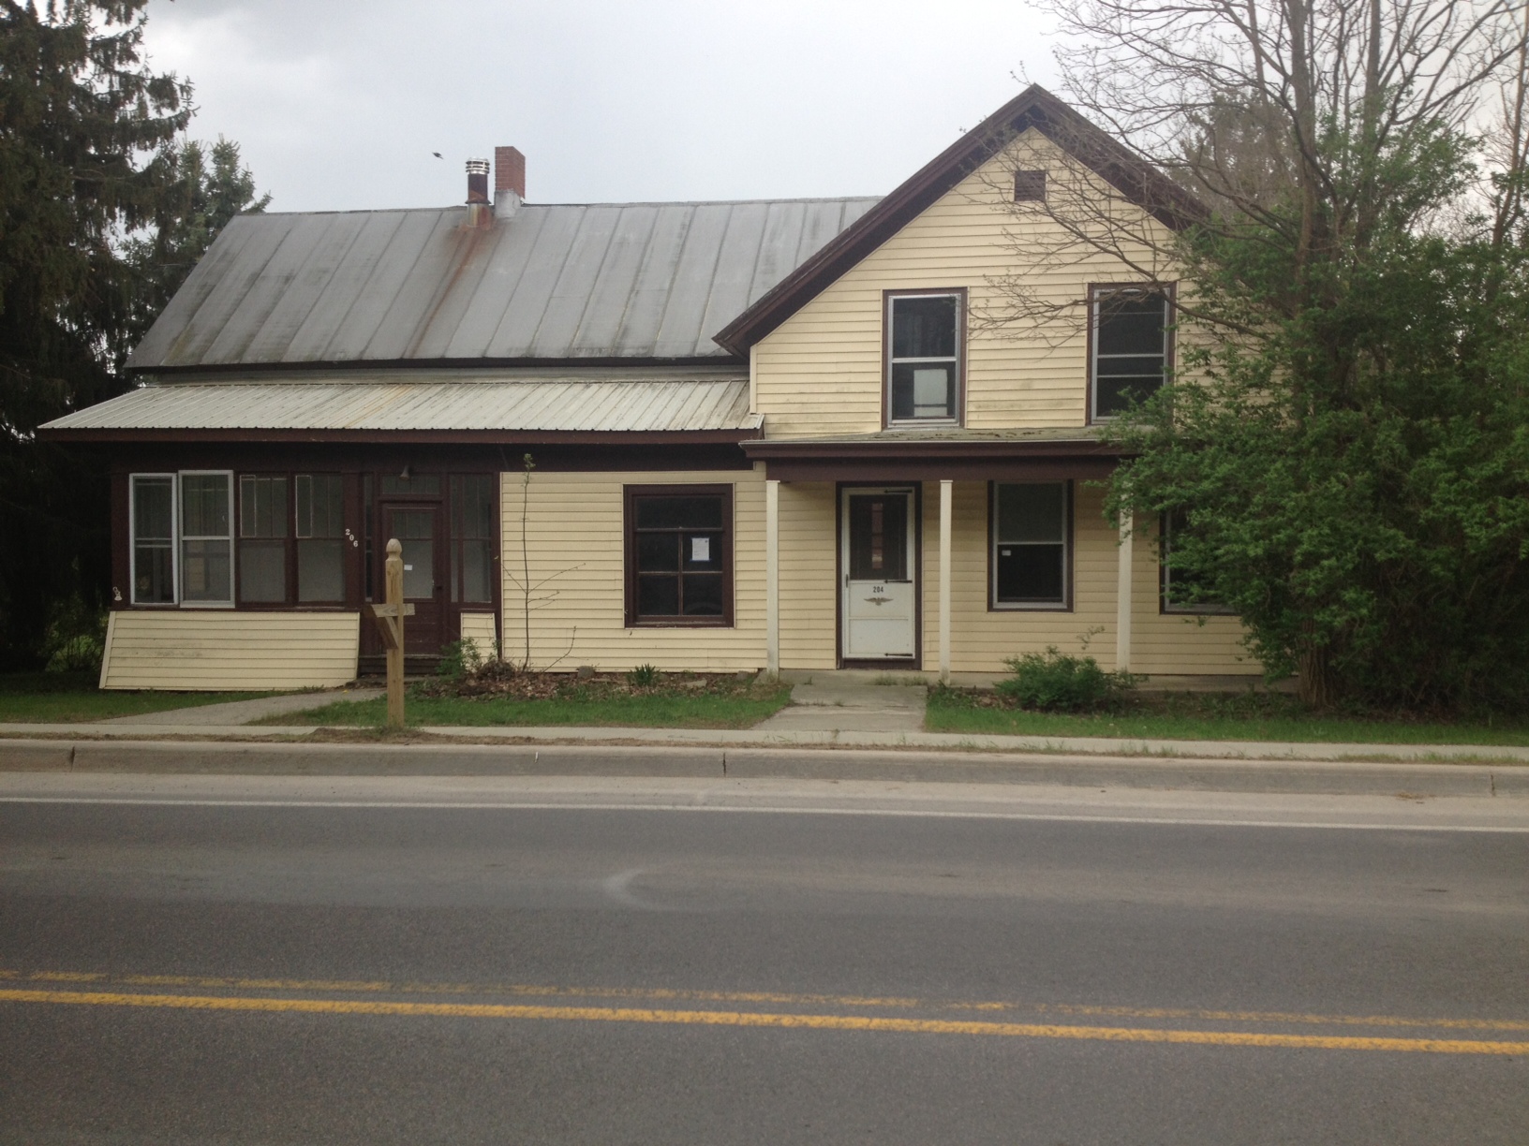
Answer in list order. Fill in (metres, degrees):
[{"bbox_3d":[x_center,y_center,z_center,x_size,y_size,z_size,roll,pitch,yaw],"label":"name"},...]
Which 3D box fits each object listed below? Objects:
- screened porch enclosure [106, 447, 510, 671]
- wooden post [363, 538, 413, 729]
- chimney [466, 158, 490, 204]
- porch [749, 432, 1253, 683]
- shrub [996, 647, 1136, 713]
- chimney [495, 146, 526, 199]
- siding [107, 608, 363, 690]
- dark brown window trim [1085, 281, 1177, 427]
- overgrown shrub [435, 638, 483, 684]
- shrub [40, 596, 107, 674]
[{"bbox_3d":[-5.610,-0.194,20.031,5.047,2.724,1.930,0,2,7],"label":"screened porch enclosure"},{"bbox_3d":[-2.563,0.420,10.650,0.095,1.320,0.800,0,2,7],"label":"wooden post"},{"bbox_3d":[-4.358,-5.965,23.500,0.360,0.670,0.360,0,2,7],"label":"chimney"},{"bbox_3d":[2.718,-0.231,17.279,5.811,2.887,1.600,0,2,7],"label":"porch"},{"bbox_3d":[2.934,1.038,15.100,1.300,0.620,1.000,0,2,7],"label":"shrub"},{"bbox_3d":[-3.916,-6.183,23.850,0.300,0.700,0.620,0,2,7],"label":"chimney"},{"bbox_3d":[-6.633,0.970,19.172,3.249,0.984,0.320,0,2,7],"label":"siding"},{"bbox_3d":[4.225,-2.519,17.820,1.014,1.660,0.110,0,2,7],"label":"dark brown window trim"},{"bbox_3d":[-3.573,1.028,18.100,0.540,0.510,0.480,0,2,7],"label":"overgrown shrub"},{"bbox_3d":[-9.923,0.883,22.200,0.920,1.080,0.900,0,2,7],"label":"shrub"}]

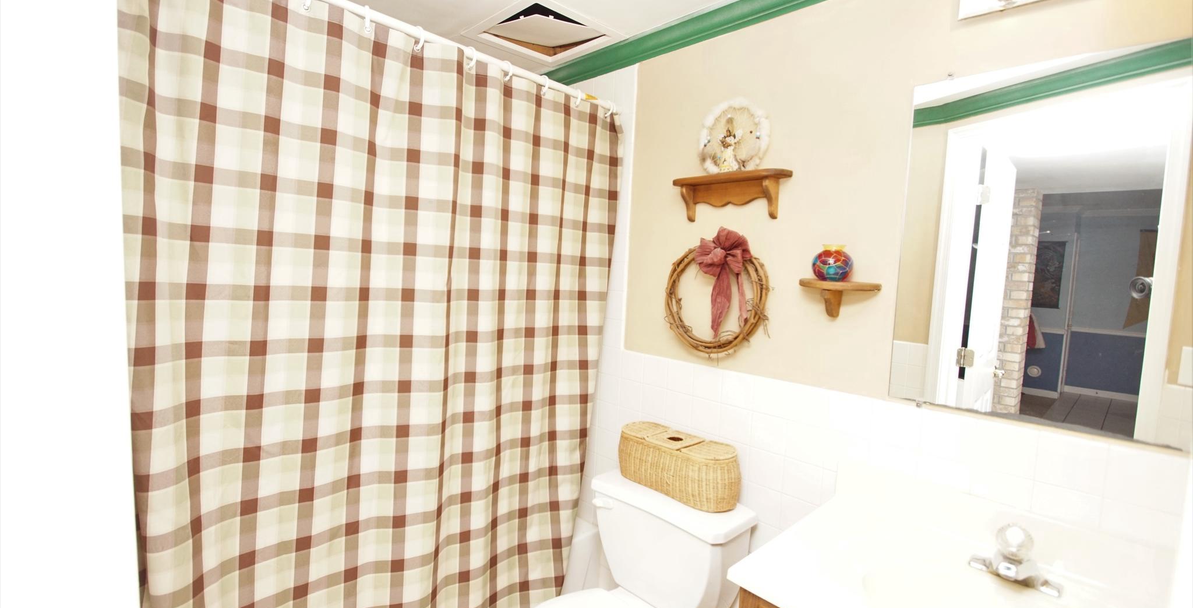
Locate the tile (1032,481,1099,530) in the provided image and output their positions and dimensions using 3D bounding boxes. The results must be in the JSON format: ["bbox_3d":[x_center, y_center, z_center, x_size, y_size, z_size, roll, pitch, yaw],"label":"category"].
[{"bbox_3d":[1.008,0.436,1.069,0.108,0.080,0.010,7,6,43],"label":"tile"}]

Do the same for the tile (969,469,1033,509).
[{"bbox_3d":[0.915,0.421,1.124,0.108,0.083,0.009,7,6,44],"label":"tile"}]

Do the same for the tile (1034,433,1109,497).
[{"bbox_3d":[1.012,0.339,1.062,0.108,0.111,0.010,7,6,43],"label":"tile"}]

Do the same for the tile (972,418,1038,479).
[{"bbox_3d":[0.932,0.329,1.137,0.108,0.111,0.010,7,6,43],"label":"tile"}]

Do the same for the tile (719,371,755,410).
[{"bbox_3d":[0.454,0.271,1.588,0.108,0.111,0.010,7,6,43],"label":"tile"}]

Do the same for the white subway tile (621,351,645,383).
[{"bbox_3d":[0.135,0.233,1.889,0.108,0.111,0.010,7,6,43],"label":"white subway tile"}]

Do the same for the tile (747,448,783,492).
[{"bbox_3d":[0.518,0.499,1.510,0.108,0.109,0.009,7,6,44],"label":"tile"}]

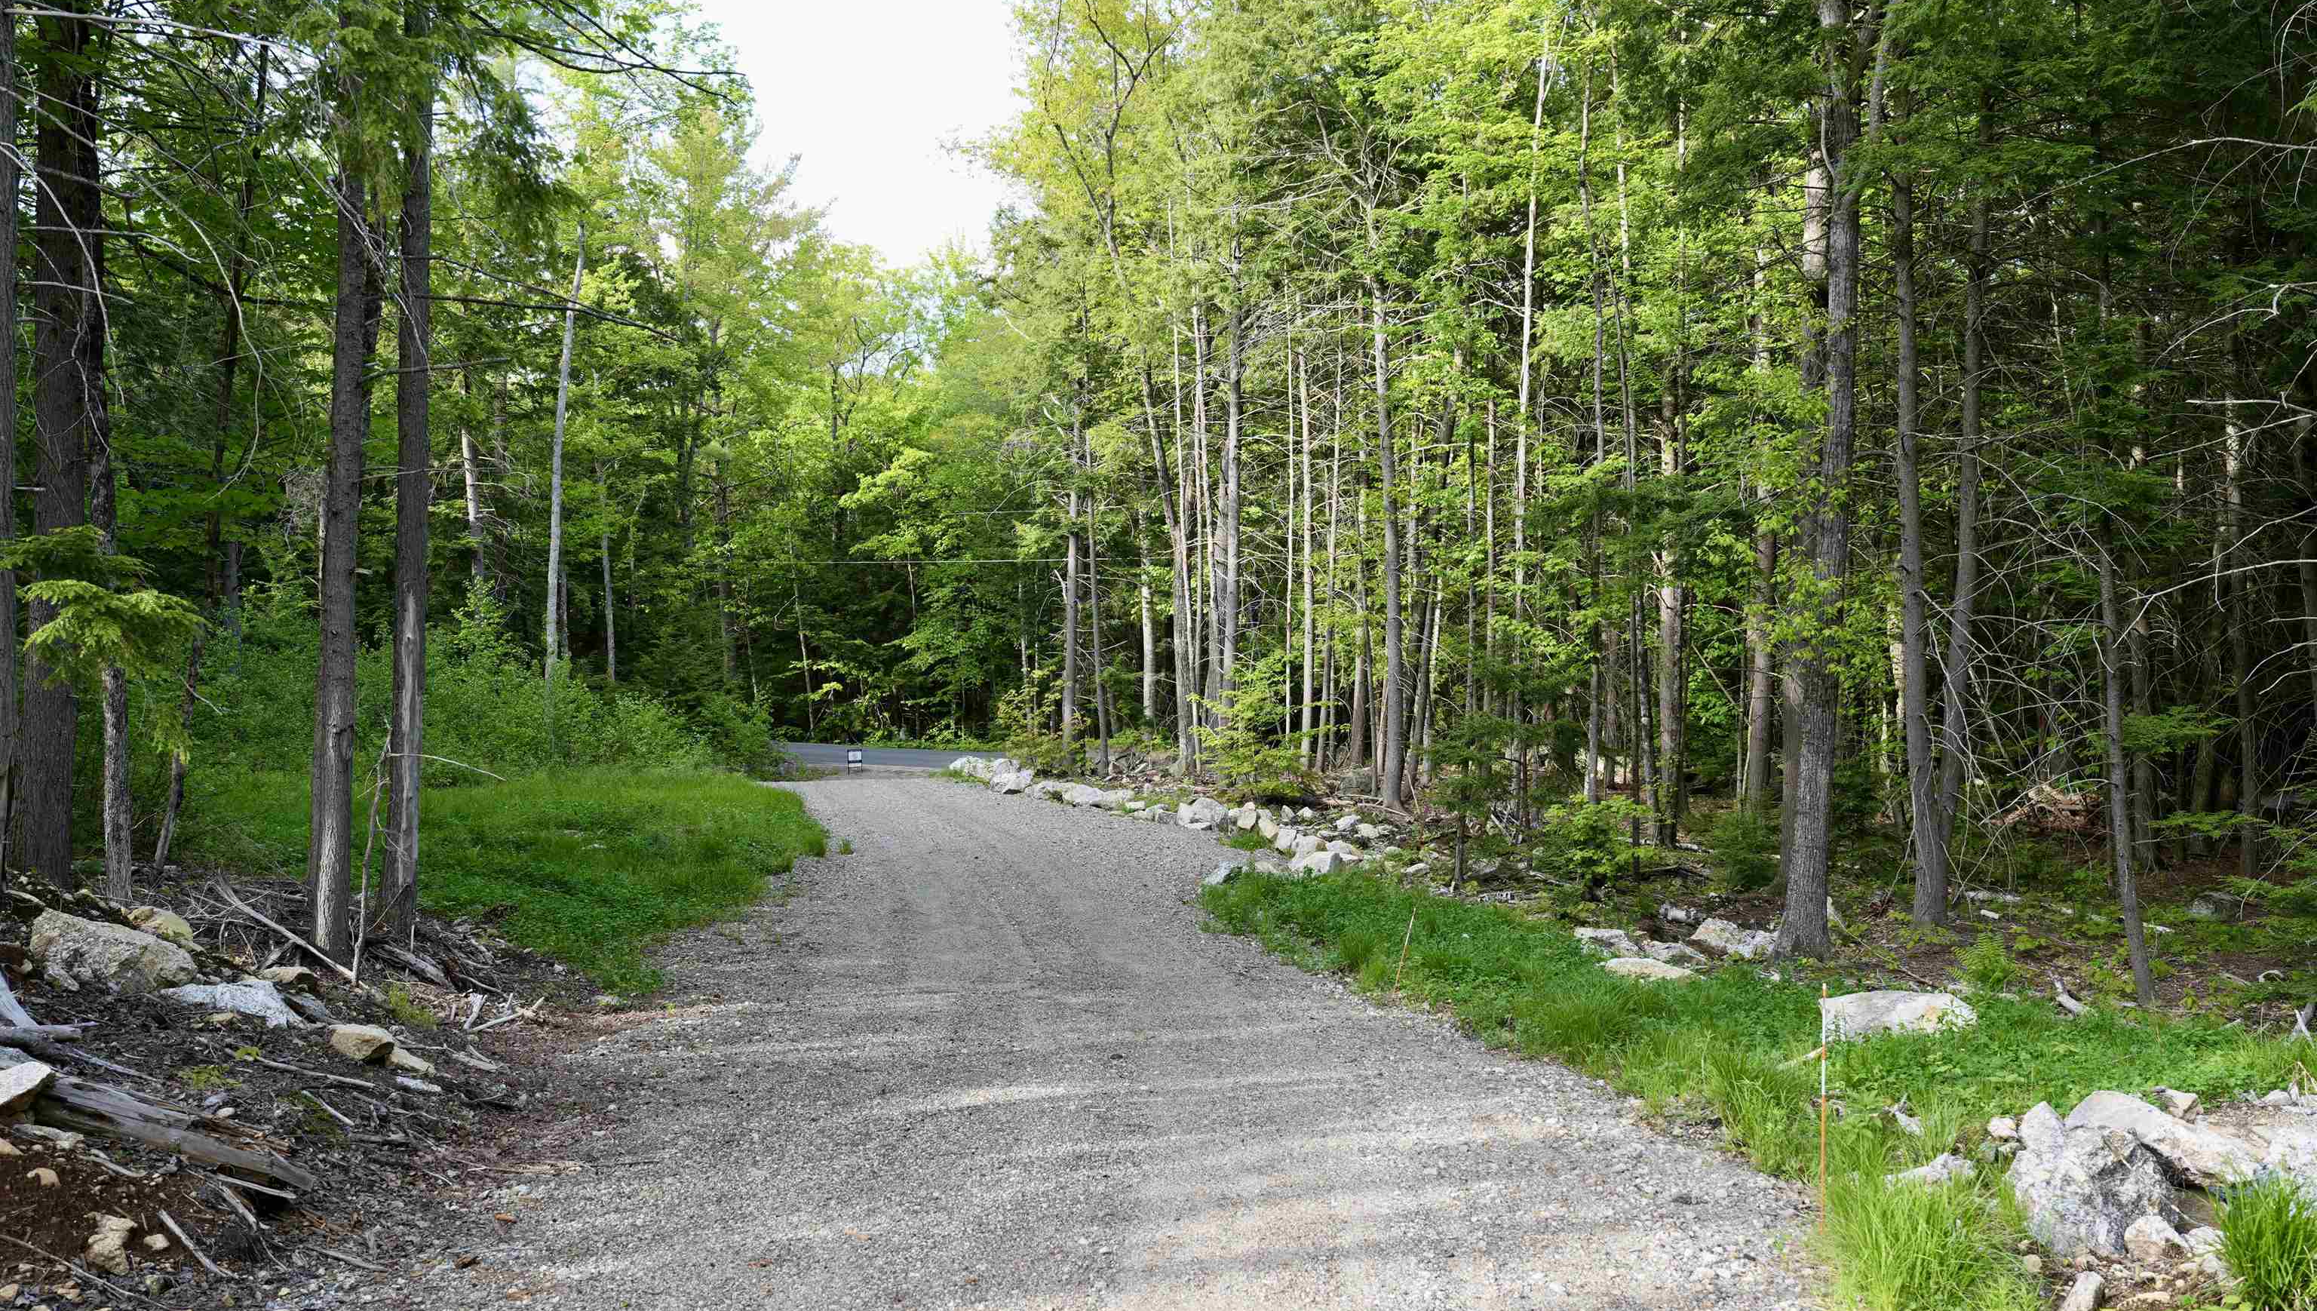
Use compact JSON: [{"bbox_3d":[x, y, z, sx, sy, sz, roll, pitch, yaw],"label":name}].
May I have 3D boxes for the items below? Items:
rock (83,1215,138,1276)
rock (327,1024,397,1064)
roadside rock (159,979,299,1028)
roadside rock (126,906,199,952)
[{"bbox_3d":[-2.627,1.477,5.000,0.132,0.135,0.120,0,0,-15],"label":"rock"},{"bbox_3d":[-2.954,1.437,7.400,0.260,0.125,0.200,0,0,-11],"label":"rock"},{"bbox_3d":[-3.494,1.314,7.500,0.520,0.150,0.320,0,0,-13],"label":"roadside rock"},{"bbox_3d":[-4.188,1.155,8.400,0.310,0.185,0.260,0,0,-14],"label":"roadside rock"}]

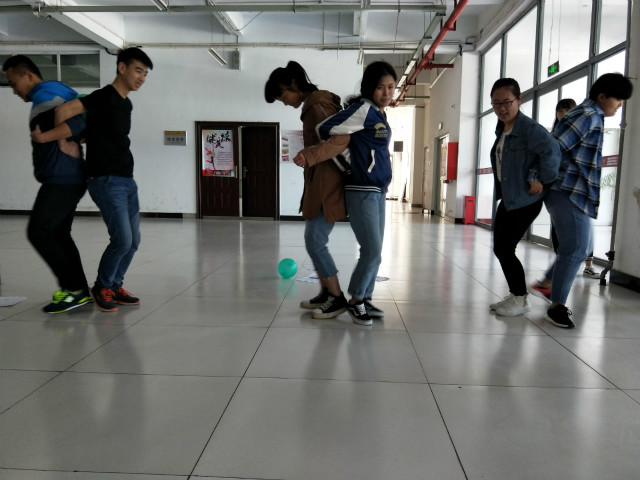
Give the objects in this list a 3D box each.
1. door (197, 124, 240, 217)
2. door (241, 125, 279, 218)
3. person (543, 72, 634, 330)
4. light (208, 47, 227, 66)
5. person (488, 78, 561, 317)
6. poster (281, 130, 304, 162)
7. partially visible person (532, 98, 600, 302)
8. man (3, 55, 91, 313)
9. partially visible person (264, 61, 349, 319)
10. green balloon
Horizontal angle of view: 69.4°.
[{"bbox_3d":[-2.232,-1.520,10.216,0.963,2.067,0.090,1,7,3],"label":"door"},{"bbox_3d":[-1.325,-1.507,10.167,0.832,2.068,0.090,1,7,3],"label":"door"},{"bbox_3d":[1.674,-0.252,2.909,0.498,1.534,0.460,5,8,31],"label":"person"},{"bbox_3d":[-1.953,-3.477,8.806,0.130,0.090,1.120,1,7,3],"label":"light"},{"bbox_3d":[1.347,-0.274,3.058,0.395,1.535,0.480,-4,8,-32],"label":"person"},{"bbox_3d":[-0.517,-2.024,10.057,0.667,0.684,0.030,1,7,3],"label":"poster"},{"bbox_3d":[2.435,-0.490,4.379,0.450,1.652,0.360,2,7,11],"label":"partially visible person"},{"bbox_3d":[-1.813,-0.362,3.058,0.499,1.649,0.500,-1,7,-14],"label":"man"},{"bbox_3d":[-0.088,-0.324,3.018,0.550,1.617,0.460,0,7,-7],"label":"partially visible person"},{"bbox_3d":[-0.287,0.250,4.171,0.182,0.186,0.182,1,7,3],"label":"green balloon"}]

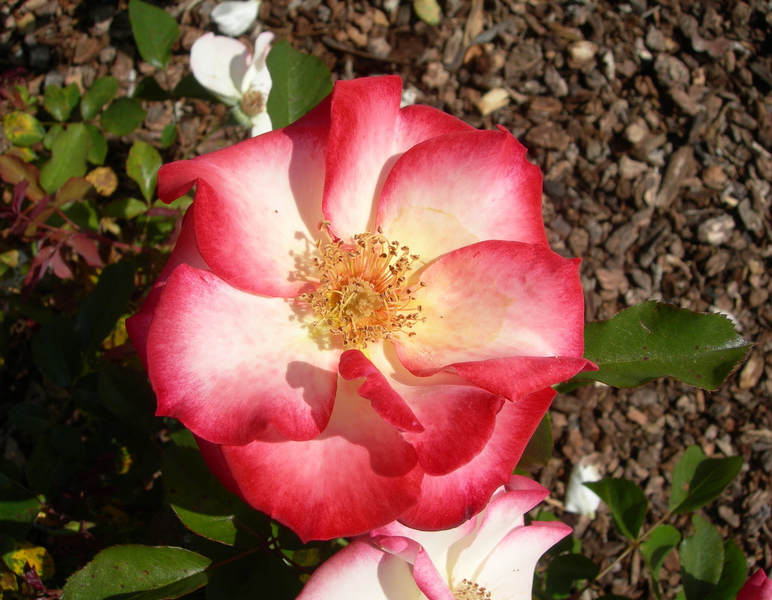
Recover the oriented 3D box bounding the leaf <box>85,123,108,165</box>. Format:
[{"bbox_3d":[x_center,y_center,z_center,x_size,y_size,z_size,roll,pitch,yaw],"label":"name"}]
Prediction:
[{"bbox_3d":[-0.198,-0.107,0.601,0.017,0.004,0.036,-25,72,-9],"label":"leaf"}]

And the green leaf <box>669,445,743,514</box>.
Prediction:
[{"bbox_3d":[0.167,0.095,0.462,0.052,0.009,0.028,-37,80,-15],"label":"green leaf"}]

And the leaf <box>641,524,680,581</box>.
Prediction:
[{"bbox_3d":[0.146,0.135,0.471,0.020,0.007,0.026,-17,72,0],"label":"leaf"}]

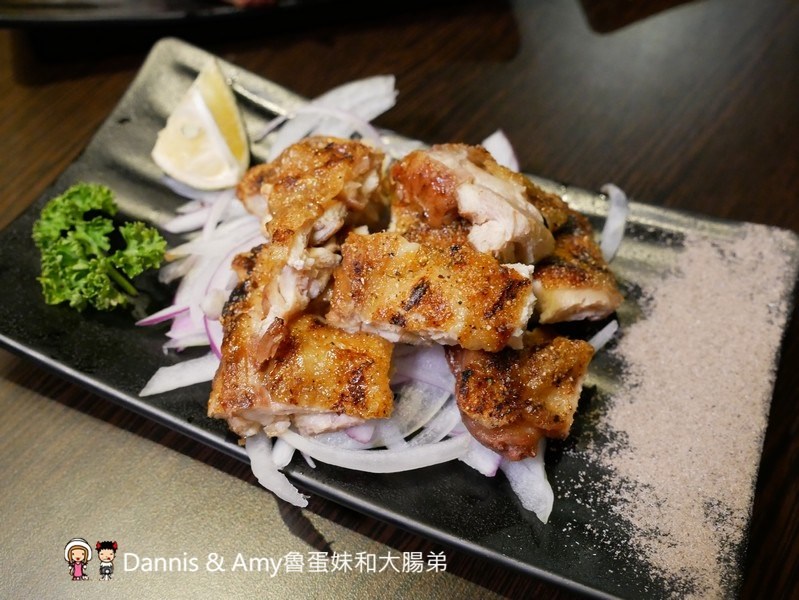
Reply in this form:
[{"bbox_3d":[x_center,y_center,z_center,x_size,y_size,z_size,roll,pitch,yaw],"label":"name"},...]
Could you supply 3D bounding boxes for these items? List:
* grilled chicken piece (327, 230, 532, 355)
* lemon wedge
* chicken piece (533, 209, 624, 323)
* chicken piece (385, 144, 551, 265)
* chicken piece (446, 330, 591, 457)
[{"bbox_3d":[0.012,-0.003,0.297,0.068,0.019,0.035,10,62,6],"label":"grilled chicken piece"},{"bbox_3d":[-0.086,-0.075,0.364,0.038,0.030,0.052,-11,55,-9],"label":"lemon wedge"},{"bbox_3d":[0.067,-0.015,0.327,0.034,0.021,0.042,-12,55,-9],"label":"chicken piece"},{"bbox_3d":[0.028,-0.036,0.324,0.056,0.030,0.034,25,58,16],"label":"chicken piece"},{"bbox_3d":[0.043,0.032,0.293,0.043,0.024,0.040,9,54,5],"label":"chicken piece"}]

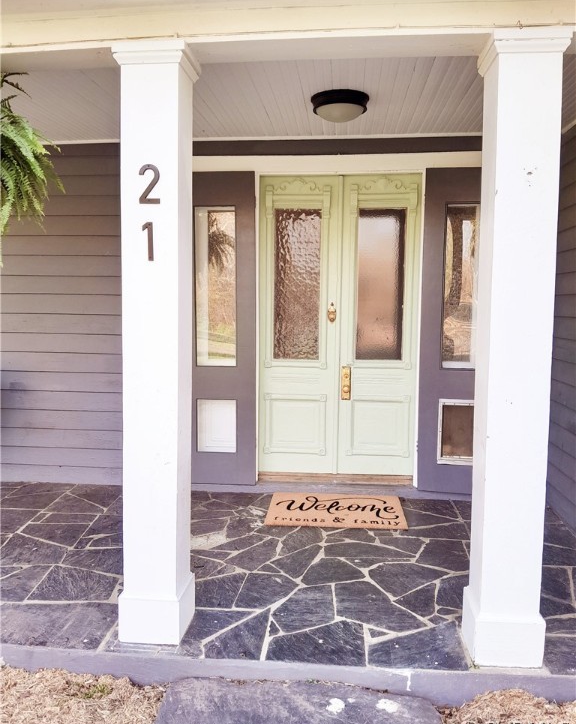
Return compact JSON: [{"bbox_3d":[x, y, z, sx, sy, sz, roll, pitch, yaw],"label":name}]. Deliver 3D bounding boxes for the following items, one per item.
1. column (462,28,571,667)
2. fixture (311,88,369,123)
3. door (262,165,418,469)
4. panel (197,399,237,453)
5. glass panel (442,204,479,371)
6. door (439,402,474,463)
[{"bbox_3d":[0.903,-0.014,2.334,0.277,2.438,0.277,1,4,5],"label":"column"},{"bbox_3d":[0.315,-1.522,3.480,0.349,0.138,0.349,1,4,5],"label":"fixture"},{"bbox_3d":[0.383,-0.259,4.413,1.210,2.287,0.060,1,4,5],"label":"door"},{"bbox_3d":[-0.545,0.495,4.452,0.302,0.405,0.030,1,4,5],"label":"panel"},{"bbox_3d":[1.294,-0.537,4.208,0.308,1.204,0.030,1,4,5],"label":"glass panel"},{"bbox_3d":[1.295,0.524,4.276,0.347,0.484,0.045,1,4,5],"label":"door"}]

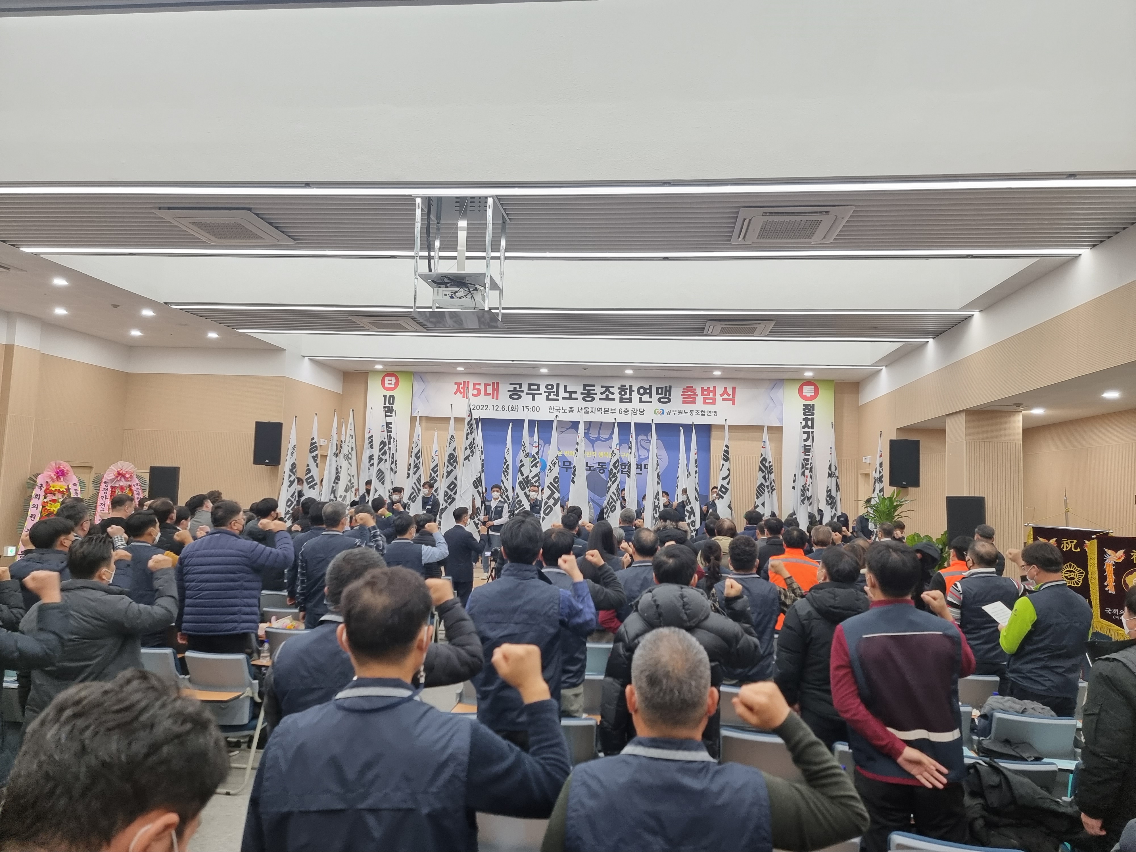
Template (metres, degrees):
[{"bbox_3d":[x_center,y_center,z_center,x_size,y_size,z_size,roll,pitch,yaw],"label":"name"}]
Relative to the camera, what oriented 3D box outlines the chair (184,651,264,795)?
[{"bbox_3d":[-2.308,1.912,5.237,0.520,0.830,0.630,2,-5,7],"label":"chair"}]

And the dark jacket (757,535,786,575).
[{"bbox_3d":[1.896,1.361,7.300,0.500,0.700,0.300,2,-5,7],"label":"dark jacket"}]

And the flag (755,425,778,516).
[{"bbox_3d":[3.525,0.872,14.060,0.420,1.800,0.250,2,-5,7],"label":"flag"}]

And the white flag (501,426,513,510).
[{"bbox_3d":[-1.215,0.828,15.237,0.270,1.750,0.200,2,-5,7],"label":"white flag"}]

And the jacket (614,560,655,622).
[{"bbox_3d":[0.505,1.255,5.342,0.480,0.680,0.280,2,-5,7],"label":"jacket"}]

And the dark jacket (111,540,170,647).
[{"bbox_3d":[-3.033,1.158,5.562,0.480,0.700,0.280,2,-5,7],"label":"dark jacket"}]

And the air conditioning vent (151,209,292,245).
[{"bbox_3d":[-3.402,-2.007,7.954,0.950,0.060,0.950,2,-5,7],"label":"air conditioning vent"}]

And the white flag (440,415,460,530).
[{"bbox_3d":[-2.180,0.779,14.244,0.360,2.100,0.250,2,-5,7],"label":"white flag"}]

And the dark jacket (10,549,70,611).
[{"bbox_3d":[-2.896,1.035,4.370,0.540,0.700,0.340,0,-5,21],"label":"dark jacket"}]

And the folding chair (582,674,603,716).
[{"bbox_3d":[0.031,1.920,4.951,0.540,0.820,0.580,2,-5,7],"label":"folding chair"}]

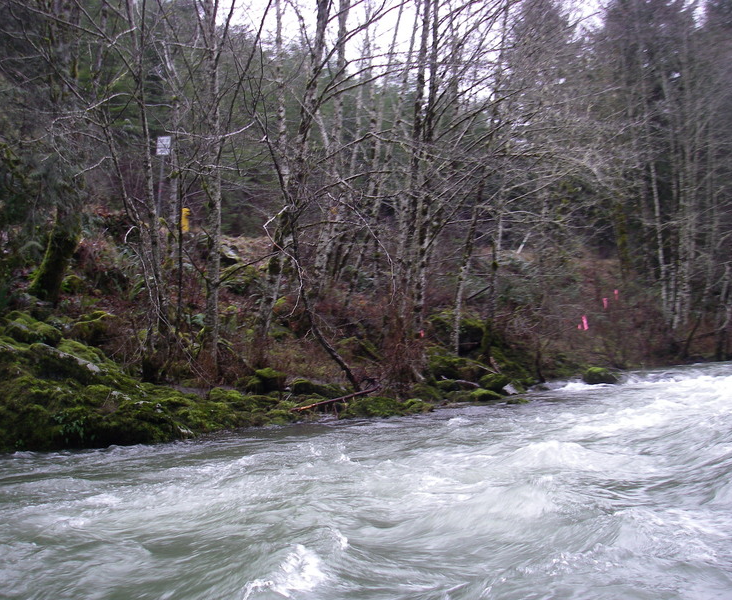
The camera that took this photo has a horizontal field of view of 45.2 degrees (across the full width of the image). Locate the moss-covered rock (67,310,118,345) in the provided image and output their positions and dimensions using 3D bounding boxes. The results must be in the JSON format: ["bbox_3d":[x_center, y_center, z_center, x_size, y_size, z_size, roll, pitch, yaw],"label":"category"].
[{"bbox_3d":[-5.461,0.563,17.500,0.794,0.704,0.635,0,-1,0],"label":"moss-covered rock"}]

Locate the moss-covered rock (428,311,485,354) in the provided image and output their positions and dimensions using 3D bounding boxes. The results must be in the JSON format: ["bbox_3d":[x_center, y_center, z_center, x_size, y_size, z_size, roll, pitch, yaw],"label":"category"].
[{"bbox_3d":[2.250,0.804,22.000,1.294,1.076,1.035,0,-1,0],"label":"moss-covered rock"}]

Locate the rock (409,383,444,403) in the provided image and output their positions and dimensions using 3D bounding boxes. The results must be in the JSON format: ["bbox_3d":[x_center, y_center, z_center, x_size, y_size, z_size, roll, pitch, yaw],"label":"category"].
[{"bbox_3d":[1.217,1.893,18.000,0.577,0.357,0.461,0,-1,-15],"label":"rock"}]

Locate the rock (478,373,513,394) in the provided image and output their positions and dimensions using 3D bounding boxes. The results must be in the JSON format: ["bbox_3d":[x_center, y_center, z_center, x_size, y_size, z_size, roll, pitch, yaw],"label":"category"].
[{"bbox_3d":[2.973,1.917,20.200,0.694,0.460,0.590,0,-1,0],"label":"rock"}]

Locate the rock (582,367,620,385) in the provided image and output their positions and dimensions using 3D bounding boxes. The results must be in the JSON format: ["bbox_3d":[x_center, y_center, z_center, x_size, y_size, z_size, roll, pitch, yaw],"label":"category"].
[{"bbox_3d":[6.509,2.086,24.300,0.864,0.450,0.691,0,-1,0],"label":"rock"}]

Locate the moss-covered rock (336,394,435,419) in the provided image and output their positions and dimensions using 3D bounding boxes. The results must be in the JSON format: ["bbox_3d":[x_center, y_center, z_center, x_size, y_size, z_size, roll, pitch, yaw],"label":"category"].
[{"bbox_3d":[0.370,2.027,16.800,1.577,0.308,0.867,0,-1,-25],"label":"moss-covered rock"}]

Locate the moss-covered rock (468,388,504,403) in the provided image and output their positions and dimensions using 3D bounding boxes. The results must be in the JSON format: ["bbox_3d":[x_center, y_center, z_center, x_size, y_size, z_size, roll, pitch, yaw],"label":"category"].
[{"bbox_3d":[2.632,2.085,19.200,0.653,0.250,0.457,0,-1,-15],"label":"moss-covered rock"}]

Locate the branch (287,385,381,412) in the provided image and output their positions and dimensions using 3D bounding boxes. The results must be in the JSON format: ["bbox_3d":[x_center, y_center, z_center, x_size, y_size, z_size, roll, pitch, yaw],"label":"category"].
[{"bbox_3d":[-0.549,1.849,16.450,1.880,0.120,0.140,-12,5,-29],"label":"branch"}]

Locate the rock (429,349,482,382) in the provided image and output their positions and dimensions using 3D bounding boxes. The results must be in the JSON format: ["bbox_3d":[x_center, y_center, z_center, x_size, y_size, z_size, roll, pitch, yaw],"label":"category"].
[{"bbox_3d":[2.020,1.497,20.200,1.191,0.727,0.953,0,-1,0],"label":"rock"}]

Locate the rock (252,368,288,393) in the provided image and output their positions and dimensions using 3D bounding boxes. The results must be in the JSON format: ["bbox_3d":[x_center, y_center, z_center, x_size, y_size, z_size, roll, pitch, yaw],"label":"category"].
[{"bbox_3d":[-1.907,1.571,17.400,0.615,0.476,0.523,0,-1,0],"label":"rock"}]

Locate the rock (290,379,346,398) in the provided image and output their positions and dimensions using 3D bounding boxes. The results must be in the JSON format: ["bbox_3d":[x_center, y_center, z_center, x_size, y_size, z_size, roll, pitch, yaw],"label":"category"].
[{"bbox_3d":[-0.935,1.729,17.200,0.993,0.322,0.596,0,-1,-15],"label":"rock"}]

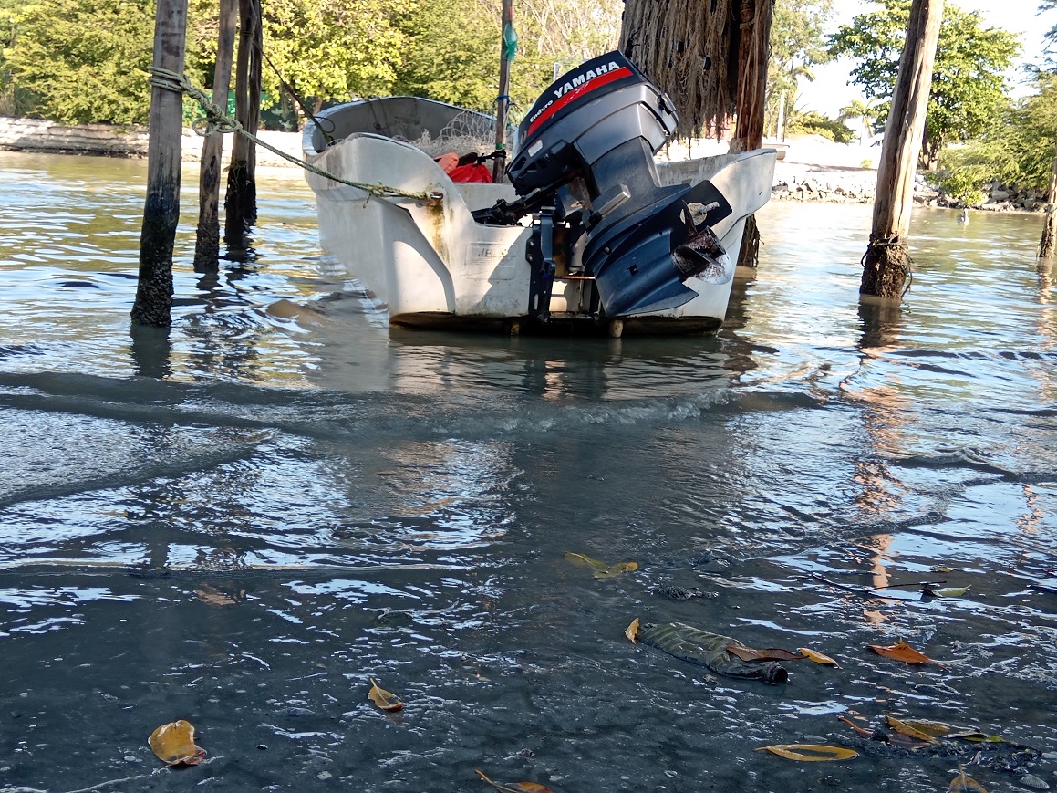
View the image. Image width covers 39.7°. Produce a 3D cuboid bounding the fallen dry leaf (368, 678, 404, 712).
[{"bbox_3d":[-0.162,0.337,1.663,0.036,0.019,0.083,-2,11,-28],"label":"fallen dry leaf"}]

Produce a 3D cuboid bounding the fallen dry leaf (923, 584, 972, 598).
[{"bbox_3d":[0.654,0.304,2.288,0.079,0.017,0.026,1,10,-12],"label":"fallen dry leaf"}]

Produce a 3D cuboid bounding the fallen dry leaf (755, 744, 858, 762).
[{"bbox_3d":[0.294,0.377,1.550,0.109,0.013,0.034,3,10,-3],"label":"fallen dry leaf"}]

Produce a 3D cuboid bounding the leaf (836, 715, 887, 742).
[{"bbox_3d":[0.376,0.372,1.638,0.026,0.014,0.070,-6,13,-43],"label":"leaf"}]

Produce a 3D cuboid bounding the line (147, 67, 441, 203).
[{"bbox_3d":[-0.815,-0.911,5.218,1.057,0.413,0.160,0,10,-16],"label":"line"}]

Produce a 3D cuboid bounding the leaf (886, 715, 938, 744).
[{"bbox_3d":[0.430,0.374,1.641,0.024,0.016,0.074,-4,12,-37],"label":"leaf"}]

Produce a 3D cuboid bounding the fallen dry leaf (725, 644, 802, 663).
[{"bbox_3d":[0.298,0.324,1.849,0.098,0.024,0.036,5,10,8],"label":"fallen dry leaf"}]

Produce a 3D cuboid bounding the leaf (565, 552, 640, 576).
[{"bbox_3d":[0.115,0.266,2.340,0.126,0.016,0.062,7,10,23],"label":"leaf"}]

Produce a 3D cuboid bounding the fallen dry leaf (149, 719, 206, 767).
[{"bbox_3d":[-0.349,0.345,1.461,0.058,0.026,0.084,0,10,-18],"label":"fallen dry leaf"}]

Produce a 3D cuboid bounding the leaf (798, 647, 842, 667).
[{"bbox_3d":[0.379,0.341,1.910,0.022,0.014,0.071,-5,12,-39],"label":"leaf"}]

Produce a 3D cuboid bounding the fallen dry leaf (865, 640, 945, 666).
[{"bbox_3d":[0.496,0.342,1.929,0.103,0.021,0.040,9,11,33],"label":"fallen dry leaf"}]

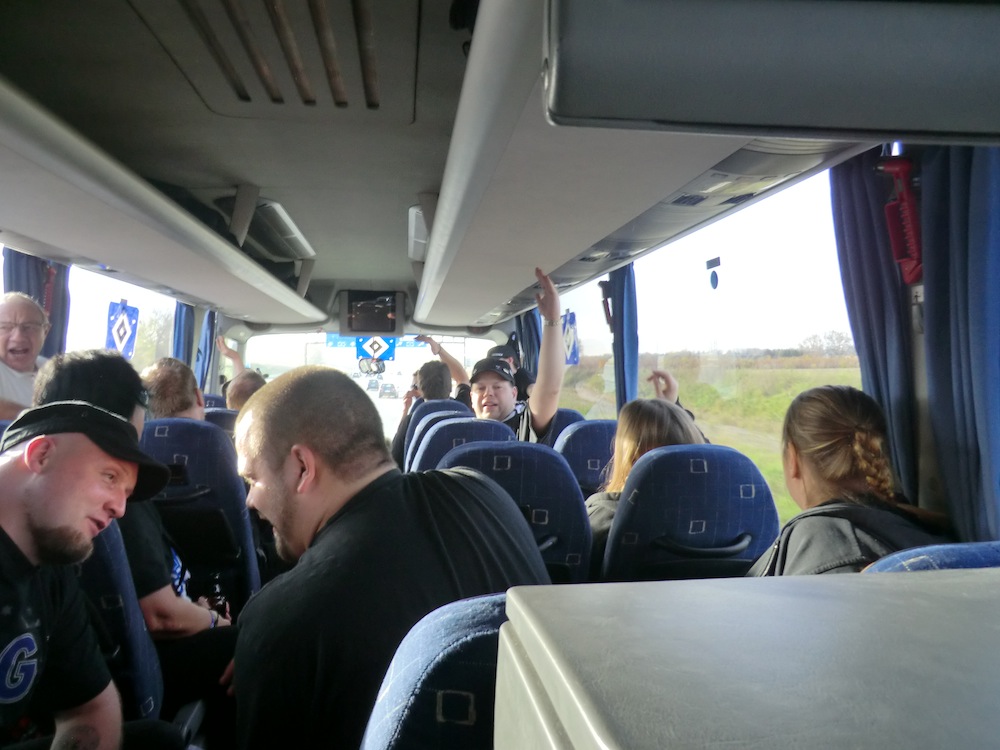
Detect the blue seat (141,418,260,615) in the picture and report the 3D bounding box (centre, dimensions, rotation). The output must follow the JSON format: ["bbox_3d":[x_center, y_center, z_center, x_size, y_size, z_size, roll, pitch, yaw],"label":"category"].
[{"bbox_3d":[-1.001,0.678,2.349,0.450,1.100,0.670,1,0,-8],"label":"blue seat"}]

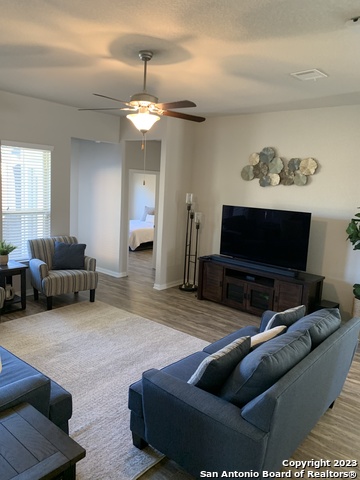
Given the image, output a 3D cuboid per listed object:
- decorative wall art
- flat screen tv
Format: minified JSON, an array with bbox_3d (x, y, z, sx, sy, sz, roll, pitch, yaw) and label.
[{"bbox_3d":[1.486,-1.115,5.540,1.235,0.605,0.070,10,12,40],"label":"decorative wall art"},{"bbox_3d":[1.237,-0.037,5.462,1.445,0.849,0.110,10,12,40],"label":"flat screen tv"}]

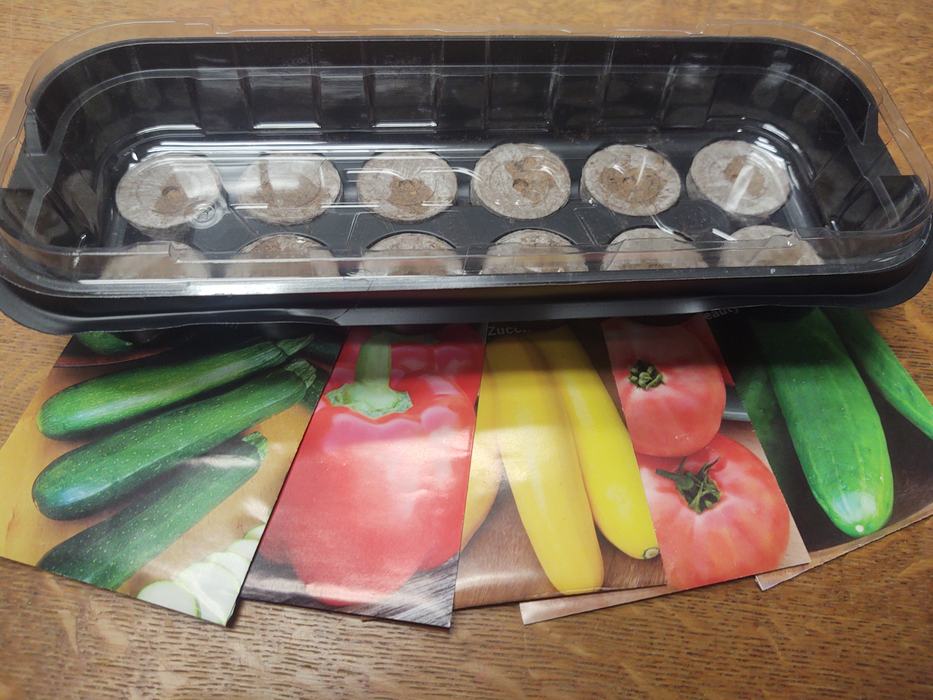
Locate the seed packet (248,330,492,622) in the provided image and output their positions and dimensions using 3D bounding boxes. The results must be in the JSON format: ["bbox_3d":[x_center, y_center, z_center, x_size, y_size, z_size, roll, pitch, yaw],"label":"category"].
[{"bbox_3d":[-0.039,0.019,0.226,0.085,0.005,0.117,7,60,2],"label":"seed packet"}]

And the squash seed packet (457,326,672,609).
[{"bbox_3d":[0.007,0.019,0.230,0.085,0.005,0.117,-5,60,-5],"label":"squash seed packet"}]

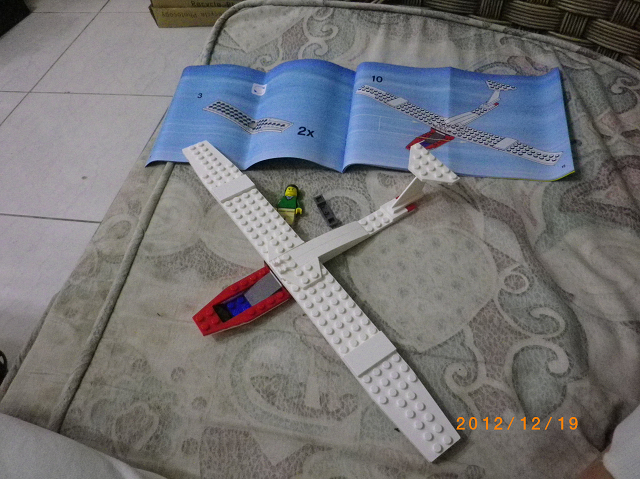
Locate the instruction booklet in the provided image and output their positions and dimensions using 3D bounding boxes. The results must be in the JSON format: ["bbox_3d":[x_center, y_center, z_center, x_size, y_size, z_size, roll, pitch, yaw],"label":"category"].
[{"bbox_3d":[0.034,-0.122,0.498,0.387,0.024,0.153,3,52,9],"label":"instruction booklet"}]

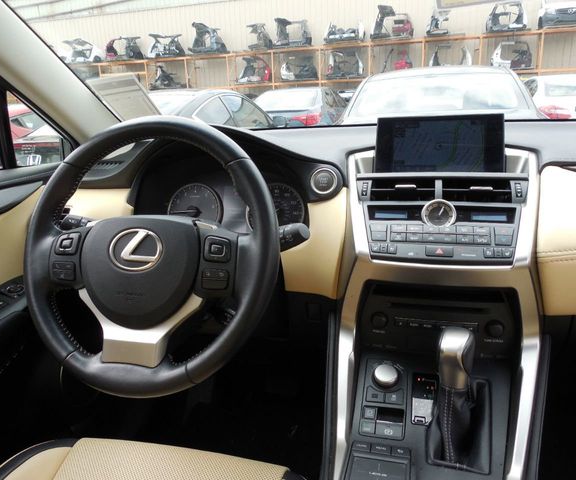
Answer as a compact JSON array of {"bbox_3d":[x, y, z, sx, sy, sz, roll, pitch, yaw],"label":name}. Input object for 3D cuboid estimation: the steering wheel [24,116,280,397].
[{"bbox_3d":[-0.183,0.018,0.631,0.370,0.370,0.095,2,-9,16],"label":"steering wheel"}]

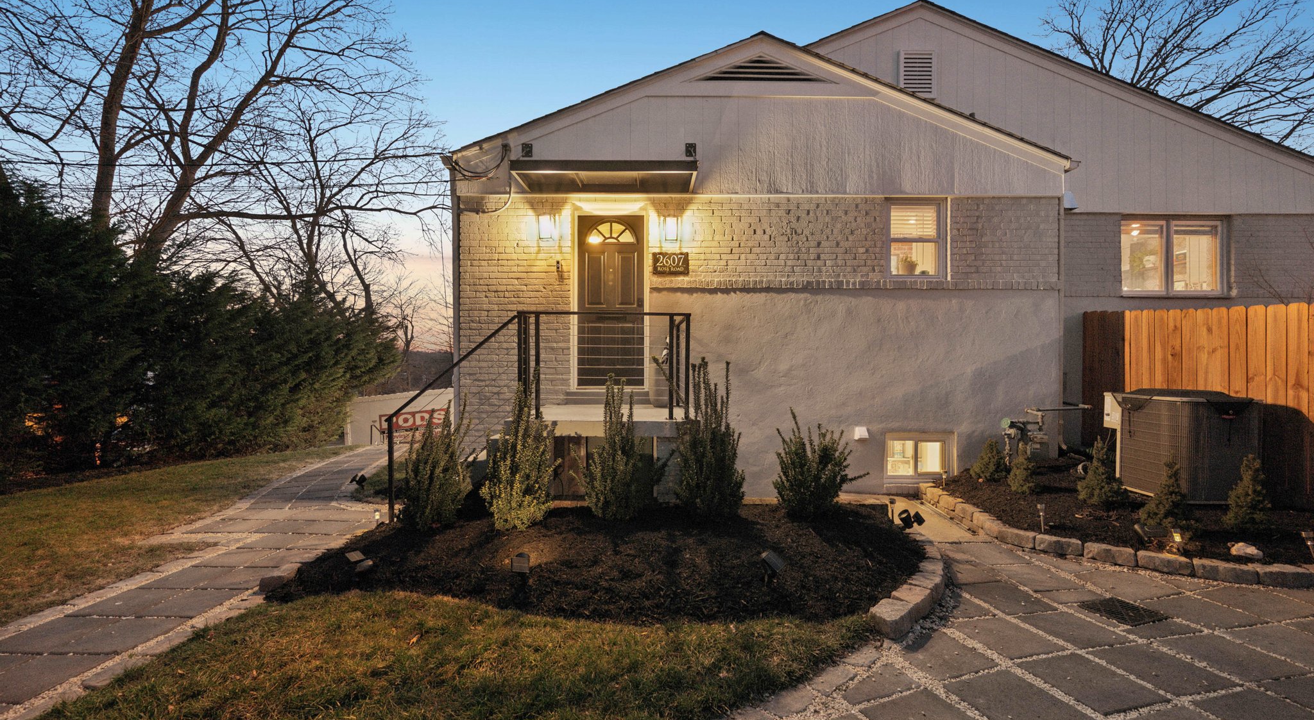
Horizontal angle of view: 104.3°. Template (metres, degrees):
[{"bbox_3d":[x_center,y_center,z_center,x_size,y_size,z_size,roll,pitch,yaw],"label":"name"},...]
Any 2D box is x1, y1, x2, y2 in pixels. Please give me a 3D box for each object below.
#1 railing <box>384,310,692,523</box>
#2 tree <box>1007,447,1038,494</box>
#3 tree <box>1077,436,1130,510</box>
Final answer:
[{"bbox_3d":[-1.040,0.500,5.150,2.680,1.860,1.400,0,0,0],"label":"railing"},{"bbox_3d":[3.790,1.150,5.300,0.270,0.480,0.270,0,0,0],"label":"tree"},{"bbox_3d":[4.330,1.080,4.960,0.400,0.690,0.400,0,0,0],"label":"tree"}]

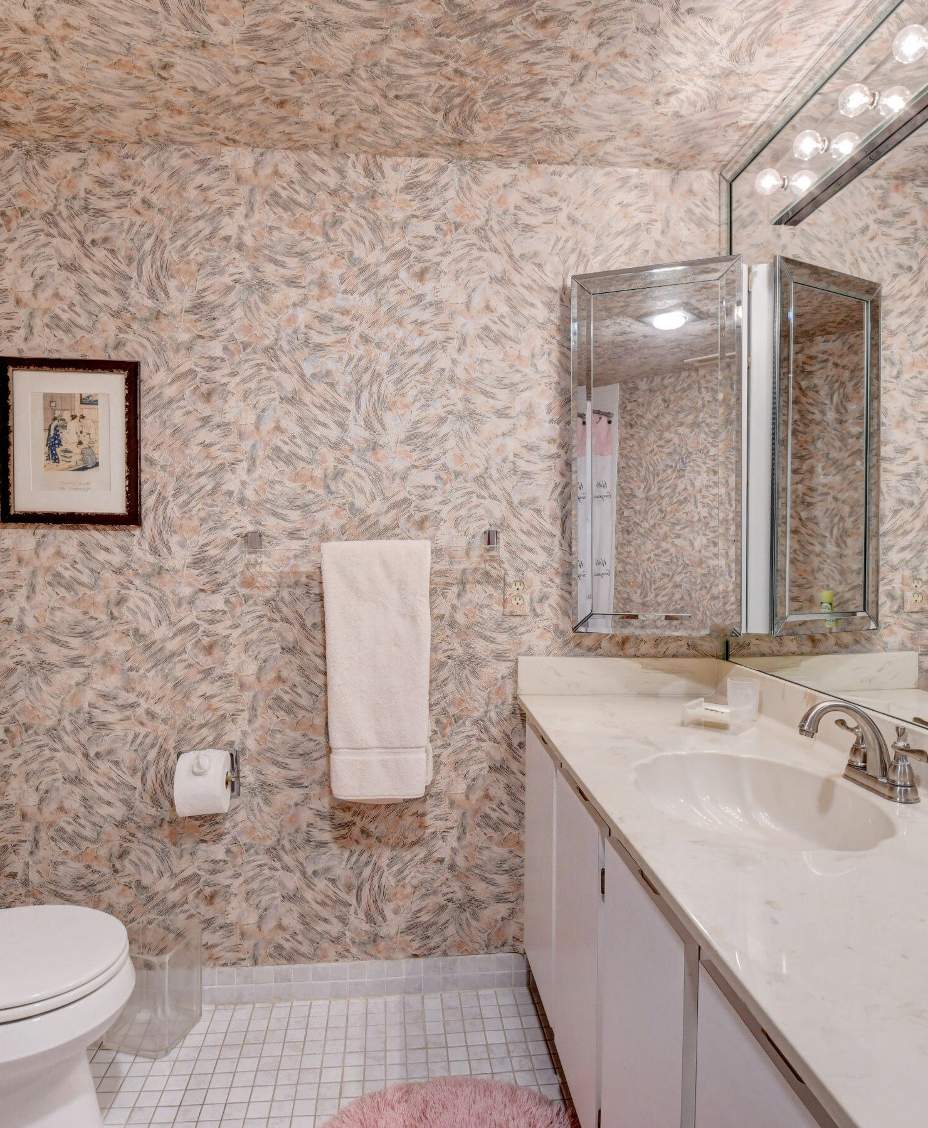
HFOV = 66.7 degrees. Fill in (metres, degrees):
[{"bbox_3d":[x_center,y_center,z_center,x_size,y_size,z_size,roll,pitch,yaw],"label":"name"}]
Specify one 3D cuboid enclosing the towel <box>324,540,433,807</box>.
[{"bbox_3d":[-0.223,0.276,1.837,0.275,0.673,0.090,0,1,-5],"label":"towel"}]

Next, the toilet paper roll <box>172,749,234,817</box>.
[{"bbox_3d":[-0.672,0.563,1.832,0.116,0.148,0.148,0,1,-5],"label":"toilet paper roll"}]

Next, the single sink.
[{"bbox_3d":[0.470,0.438,1.148,0.355,0.140,0.460,0,1,-5],"label":"single sink"}]

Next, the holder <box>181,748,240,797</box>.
[{"bbox_3d":[-0.670,0.558,1.838,0.162,0.139,0.075,0,1,-5],"label":"holder"}]

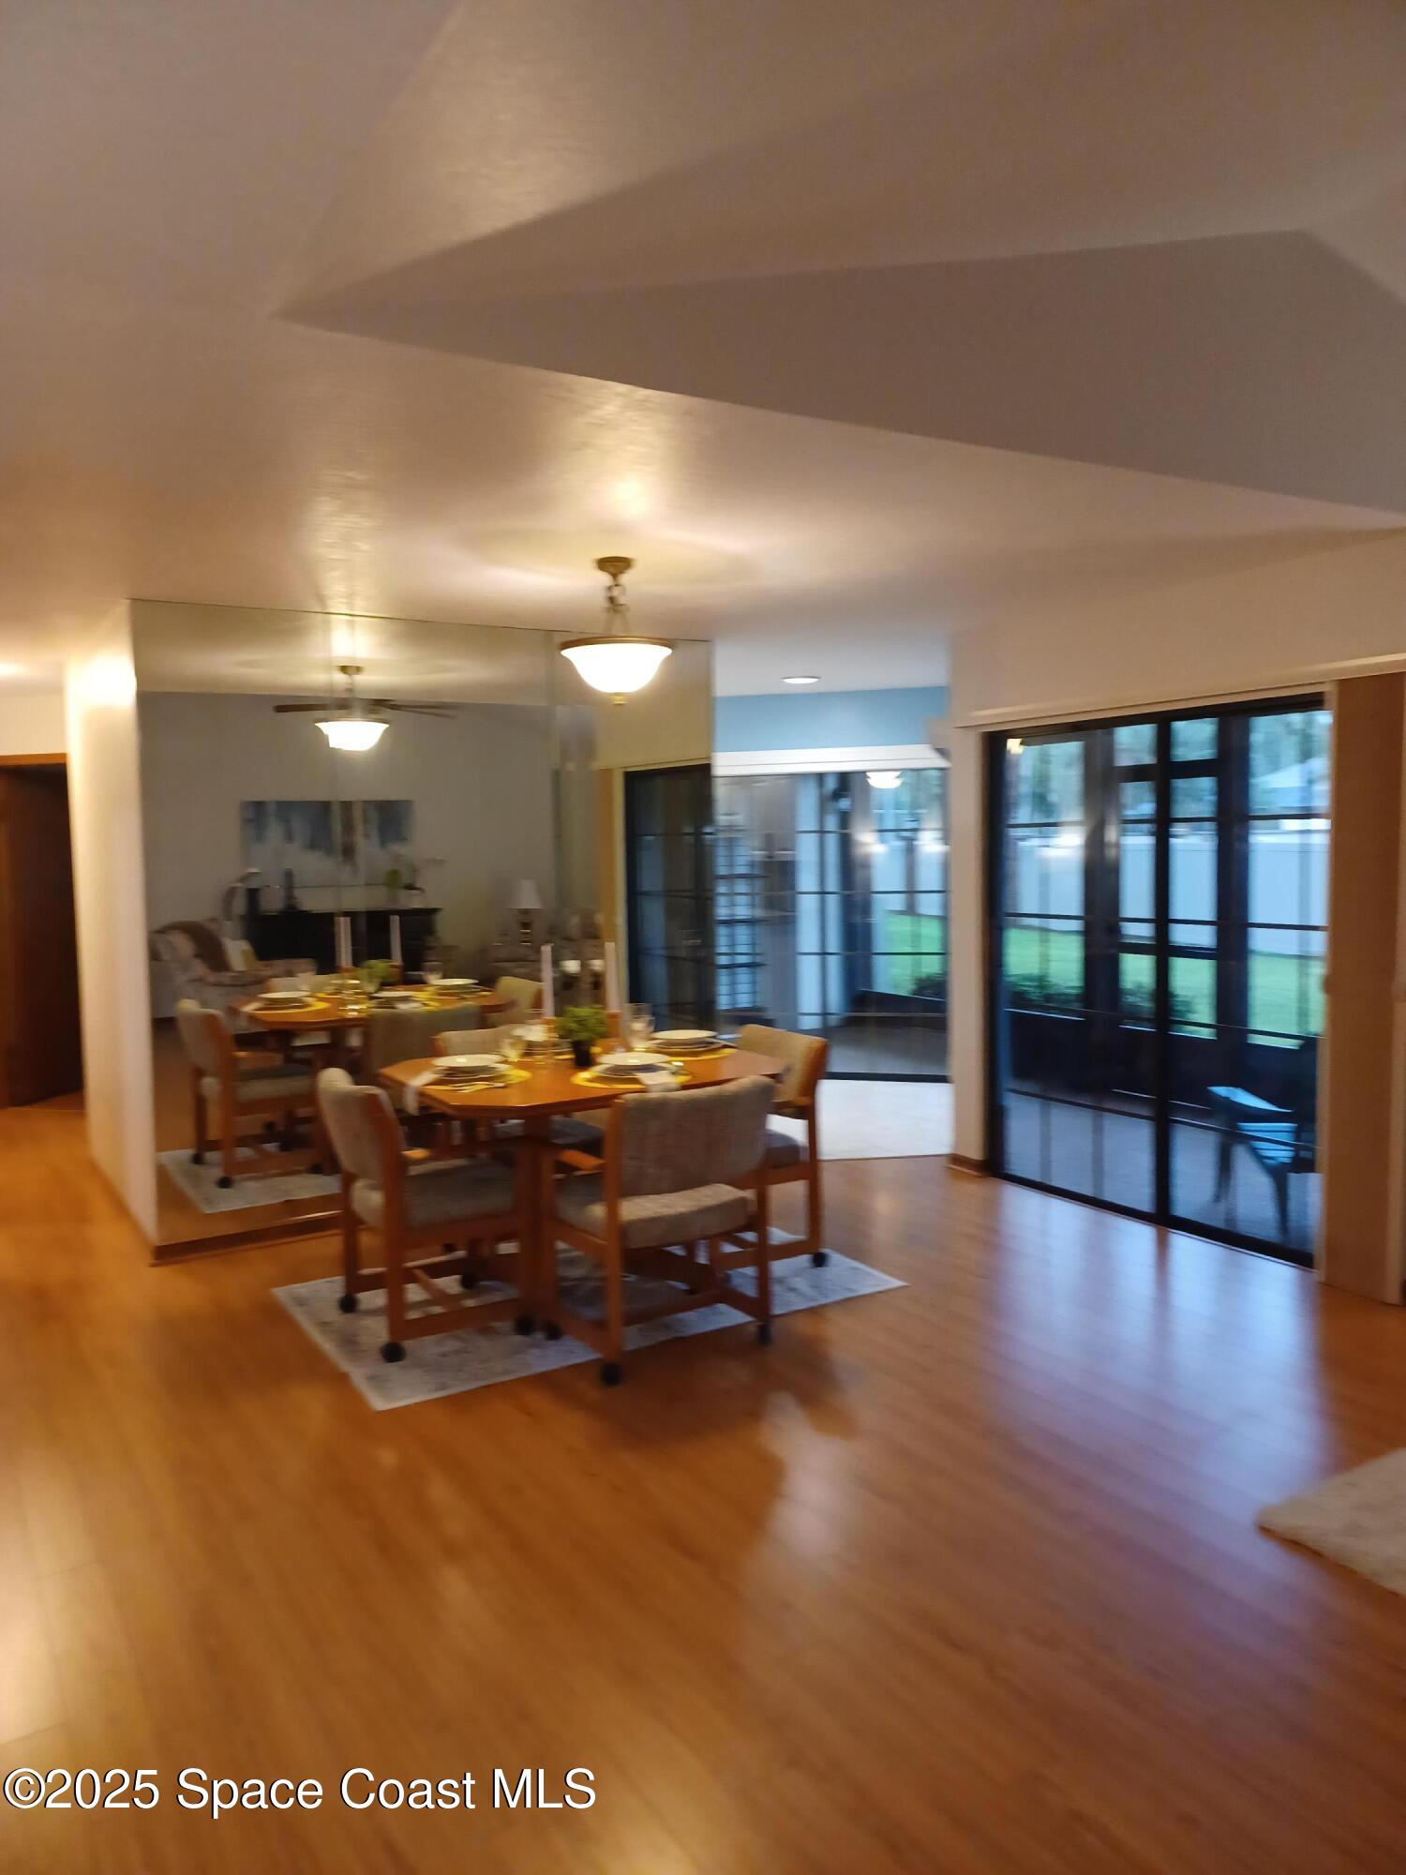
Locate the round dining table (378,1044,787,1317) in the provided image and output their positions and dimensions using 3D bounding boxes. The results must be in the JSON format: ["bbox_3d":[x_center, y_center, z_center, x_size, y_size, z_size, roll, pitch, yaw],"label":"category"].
[{"bbox_3d":[-0.400,0.831,4.697,1.260,0.765,1.070,-3,4,-32],"label":"round dining table"}]

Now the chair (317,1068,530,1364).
[{"bbox_3d":[-0.889,0.829,4.355,0.535,0.832,0.570,-3,4,-32],"label":"chair"}]

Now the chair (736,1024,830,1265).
[{"bbox_3d":[0.099,0.770,4.971,0.535,0.832,0.570,-3,4,-32],"label":"chair"}]

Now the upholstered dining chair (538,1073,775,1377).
[{"bbox_3d":[-0.136,0.831,4.118,0.575,0.832,0.535,-3,4,-32],"label":"upholstered dining chair"}]

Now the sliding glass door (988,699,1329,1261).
[{"bbox_3d":[1.809,0.127,5.346,0.110,2.002,1.850,-3,4,-31],"label":"sliding glass door"}]

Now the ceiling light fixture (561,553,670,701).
[{"bbox_3d":[-0.286,-0.994,4.411,0.365,0.470,0.365,-1,4,0],"label":"ceiling light fixture"}]

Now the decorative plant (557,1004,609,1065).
[{"bbox_3d":[-0.419,0.343,4.729,0.170,0.206,0.170,-1,4,0],"label":"decorative plant"}]

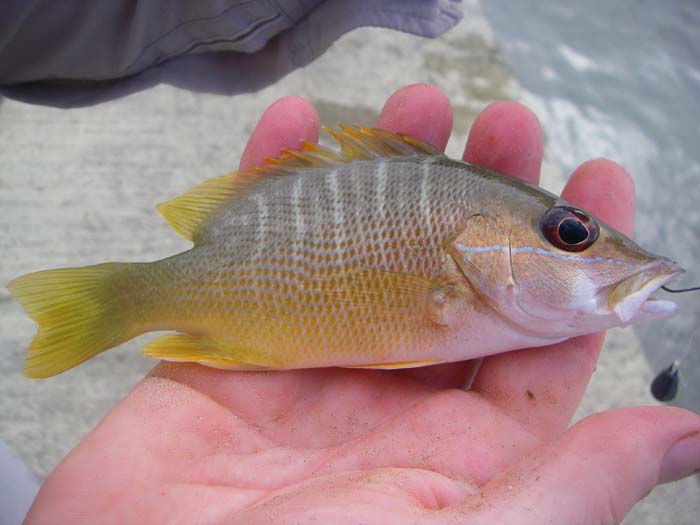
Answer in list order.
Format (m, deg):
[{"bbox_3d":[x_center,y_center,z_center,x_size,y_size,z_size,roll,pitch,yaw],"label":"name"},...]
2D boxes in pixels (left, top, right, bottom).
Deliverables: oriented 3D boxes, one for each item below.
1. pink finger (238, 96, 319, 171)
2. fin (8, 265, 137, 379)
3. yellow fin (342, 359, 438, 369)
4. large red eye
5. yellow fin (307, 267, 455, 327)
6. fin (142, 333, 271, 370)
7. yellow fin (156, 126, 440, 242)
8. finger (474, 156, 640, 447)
[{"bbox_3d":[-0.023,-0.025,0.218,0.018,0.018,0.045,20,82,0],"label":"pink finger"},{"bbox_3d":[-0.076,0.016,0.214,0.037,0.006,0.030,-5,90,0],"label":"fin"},{"bbox_3d":[0.011,0.028,0.207,0.027,0.006,0.003,-5,90,0],"label":"yellow fin"},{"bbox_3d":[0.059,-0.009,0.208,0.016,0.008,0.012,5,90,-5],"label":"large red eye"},{"bbox_3d":[0.007,0.008,0.204,0.039,0.005,0.015,4,90,0],"label":"yellow fin"},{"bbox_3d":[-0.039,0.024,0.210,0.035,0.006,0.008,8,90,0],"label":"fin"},{"bbox_3d":[-0.014,-0.024,0.212,0.079,0.007,0.023,-13,90,0],"label":"yellow fin"},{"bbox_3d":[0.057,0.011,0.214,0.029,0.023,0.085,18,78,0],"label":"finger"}]

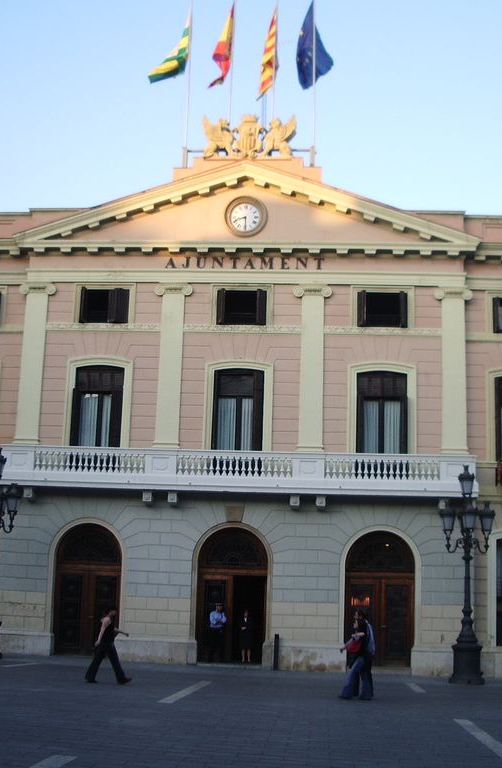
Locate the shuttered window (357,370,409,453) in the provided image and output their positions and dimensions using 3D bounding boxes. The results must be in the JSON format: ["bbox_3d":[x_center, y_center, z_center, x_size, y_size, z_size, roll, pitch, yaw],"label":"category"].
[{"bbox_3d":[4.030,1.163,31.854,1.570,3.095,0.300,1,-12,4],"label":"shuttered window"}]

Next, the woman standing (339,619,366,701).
[{"bbox_3d":[2.074,5.485,20.867,0.620,1.640,0.500,1,-12,4],"label":"woman standing"}]

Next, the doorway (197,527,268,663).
[{"bbox_3d":[-0.536,6.208,30.616,1.946,3.914,0.400,1,-12,4],"label":"doorway"}]

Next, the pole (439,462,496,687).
[{"bbox_3d":[5.984,5.219,28.713,1.500,5.927,1.500,1,-10,5],"label":"pole"}]

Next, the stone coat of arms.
[{"bbox_3d":[-0.054,-8.139,34.067,3.000,1.500,0.650,1,-12,4],"label":"stone coat of arms"}]

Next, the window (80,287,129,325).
[{"bbox_3d":[-4.551,-2.423,32.166,1.522,1.194,0.250,1,-12,4],"label":"window"}]

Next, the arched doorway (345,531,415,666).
[{"bbox_3d":[3.920,6.450,31.278,2.065,3.955,0.400,1,-10,5],"label":"arched doorway"}]

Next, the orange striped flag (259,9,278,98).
[{"bbox_3d":[0.576,-11.490,35.961,0.601,3.354,0.600,1,-10,5],"label":"orange striped flag"}]

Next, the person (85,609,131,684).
[{"bbox_3d":[-2.973,5.487,21.600,0.968,1.576,0.500,1,-12,4],"label":"person"}]

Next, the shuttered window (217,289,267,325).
[{"bbox_3d":[-0.270,-2.373,31.903,1.513,1.185,0.250,1,-12,4],"label":"shuttered window"}]

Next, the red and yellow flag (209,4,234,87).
[{"bbox_3d":[-0.949,-11.270,34.471,0.869,3.150,0.600,1,-12,4],"label":"red and yellow flag"}]

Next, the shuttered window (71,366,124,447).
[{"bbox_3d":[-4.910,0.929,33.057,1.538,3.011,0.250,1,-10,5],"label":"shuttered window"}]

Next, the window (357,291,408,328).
[{"bbox_3d":[4.055,-2.300,31.919,1.526,1.196,0.250,1,-12,4],"label":"window"}]

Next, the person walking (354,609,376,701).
[{"bbox_3d":[2.325,5.530,21.201,0.600,1.811,0.500,1,-10,5],"label":"person walking"}]

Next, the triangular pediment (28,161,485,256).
[{"bbox_3d":[-0.202,-5.664,33.424,14.853,3.209,0.900,1,-10,5],"label":"triangular pediment"}]

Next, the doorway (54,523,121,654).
[{"bbox_3d":[-4.918,6.205,31.459,2.061,3.905,0.500,1,-12,4],"label":"doorway"}]

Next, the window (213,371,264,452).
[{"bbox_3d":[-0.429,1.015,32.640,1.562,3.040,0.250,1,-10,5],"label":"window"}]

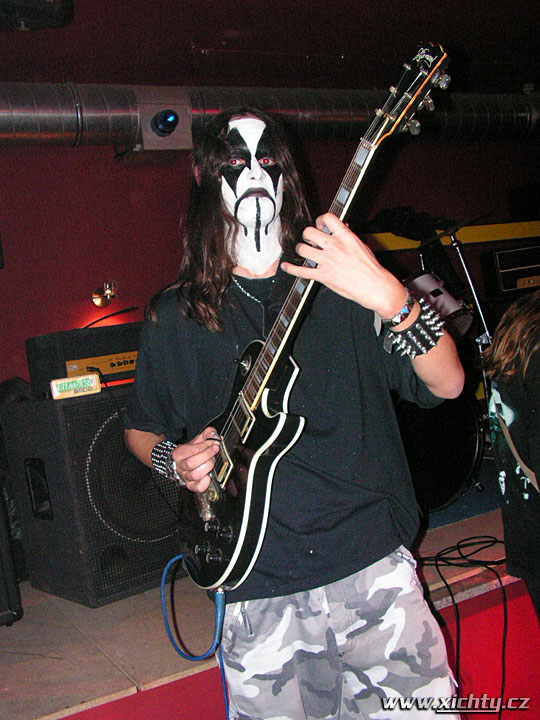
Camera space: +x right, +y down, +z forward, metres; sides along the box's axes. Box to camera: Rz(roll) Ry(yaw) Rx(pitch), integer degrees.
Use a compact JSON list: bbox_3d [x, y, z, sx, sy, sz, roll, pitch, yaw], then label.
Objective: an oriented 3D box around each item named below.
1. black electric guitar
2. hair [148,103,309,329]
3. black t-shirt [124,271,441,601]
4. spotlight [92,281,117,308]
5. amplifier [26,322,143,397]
[{"bbox_3d":[0.043,-0.050,1.283,0.078,0.965,0.326,12,24,-32],"label":"black electric guitar"},{"bbox_3d":[-0.094,-0.275,1.560,0.325,0.420,0.270,-9,2,-6],"label":"hair"},{"bbox_3d":[0.029,0.139,1.560,0.600,0.650,0.340,-11,2,-4],"label":"black t-shirt"},{"bbox_3d":[-0.618,-0.244,2.950,0.090,0.105,0.100,-10,3,-30],"label":"spotlight"},{"bbox_3d":[-0.500,-0.013,2.680,0.530,0.205,0.270,-10,3,-32],"label":"amplifier"}]

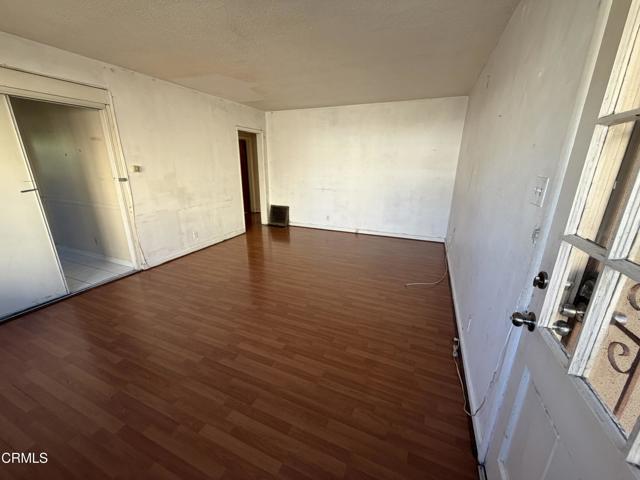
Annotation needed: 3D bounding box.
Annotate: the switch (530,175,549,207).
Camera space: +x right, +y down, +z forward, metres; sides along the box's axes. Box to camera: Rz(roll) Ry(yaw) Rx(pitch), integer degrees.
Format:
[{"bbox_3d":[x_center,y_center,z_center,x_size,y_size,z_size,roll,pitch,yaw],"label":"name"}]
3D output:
[{"bbox_3d":[0.876,-0.193,1.038,0.016,0.114,0.114,8,18,22],"label":"switch"}]

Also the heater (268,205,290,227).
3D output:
[{"bbox_3d":[-0.960,-0.566,6.132,0.470,0.460,0.155,8,18,22],"label":"heater"}]

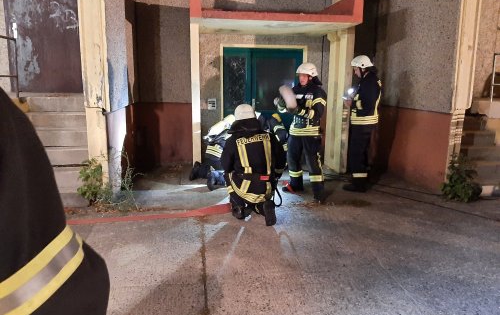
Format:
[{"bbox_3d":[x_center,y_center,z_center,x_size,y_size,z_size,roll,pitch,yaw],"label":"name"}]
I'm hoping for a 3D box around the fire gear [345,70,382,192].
[{"bbox_3d":[1.596,-0.350,5.351,0.500,1.660,0.540,4,11,17],"label":"fire gear"}]

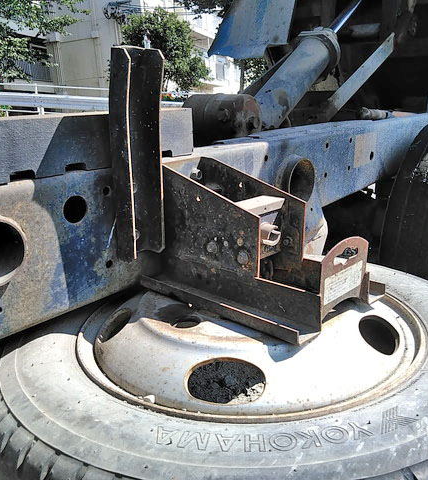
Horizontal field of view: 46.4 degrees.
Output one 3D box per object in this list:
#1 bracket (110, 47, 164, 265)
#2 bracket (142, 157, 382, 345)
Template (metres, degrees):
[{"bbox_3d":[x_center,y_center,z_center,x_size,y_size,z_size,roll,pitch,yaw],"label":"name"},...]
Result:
[{"bbox_3d":[-0.096,-0.104,0.647,0.034,0.271,0.057,15,22,36],"label":"bracket"},{"bbox_3d":[0.065,-0.010,0.697,0.278,0.169,0.203,15,22,36],"label":"bracket"}]

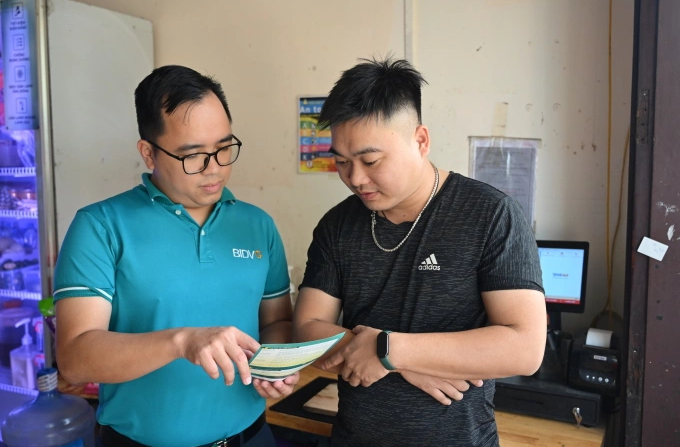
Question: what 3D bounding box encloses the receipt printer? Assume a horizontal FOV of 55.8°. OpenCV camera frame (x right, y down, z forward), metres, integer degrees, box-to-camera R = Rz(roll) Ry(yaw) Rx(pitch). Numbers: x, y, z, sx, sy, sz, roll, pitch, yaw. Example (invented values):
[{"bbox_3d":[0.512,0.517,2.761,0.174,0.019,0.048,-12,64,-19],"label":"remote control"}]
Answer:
[{"bbox_3d":[0.819,0.416,1.979,0.160,0.150,0.200,3,6,38],"label":"receipt printer"}]

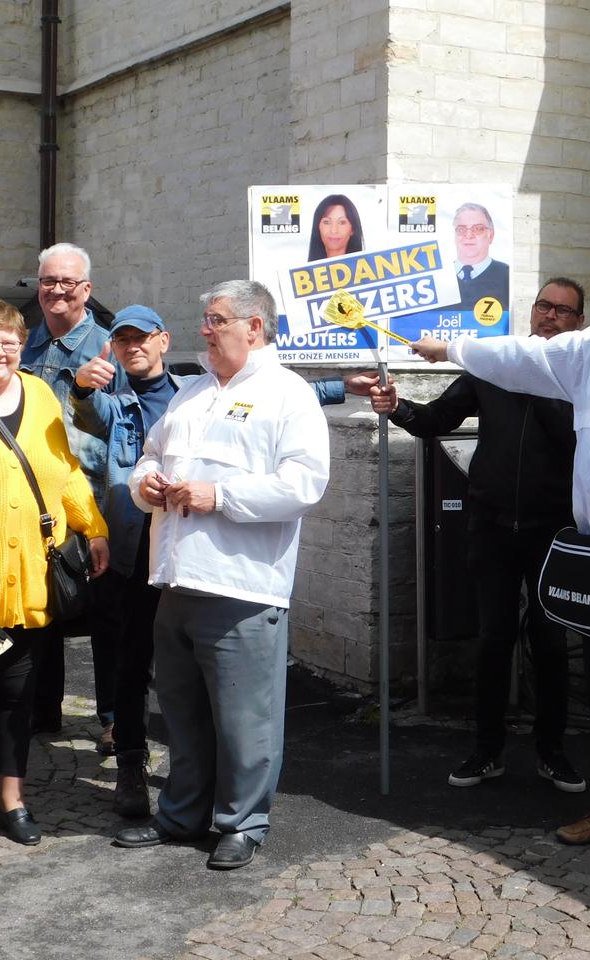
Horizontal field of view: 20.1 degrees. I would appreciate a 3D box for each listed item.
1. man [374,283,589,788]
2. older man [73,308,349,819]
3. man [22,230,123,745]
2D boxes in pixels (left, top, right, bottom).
[{"bbox_3d":[0.655,0.167,5.780,0.780,1.740,0.450,1,3,10],"label":"man"},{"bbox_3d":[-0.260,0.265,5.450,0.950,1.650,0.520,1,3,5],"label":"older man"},{"bbox_3d":[-0.848,0.050,6.200,0.560,1.860,0.380,1,3,-3],"label":"man"}]

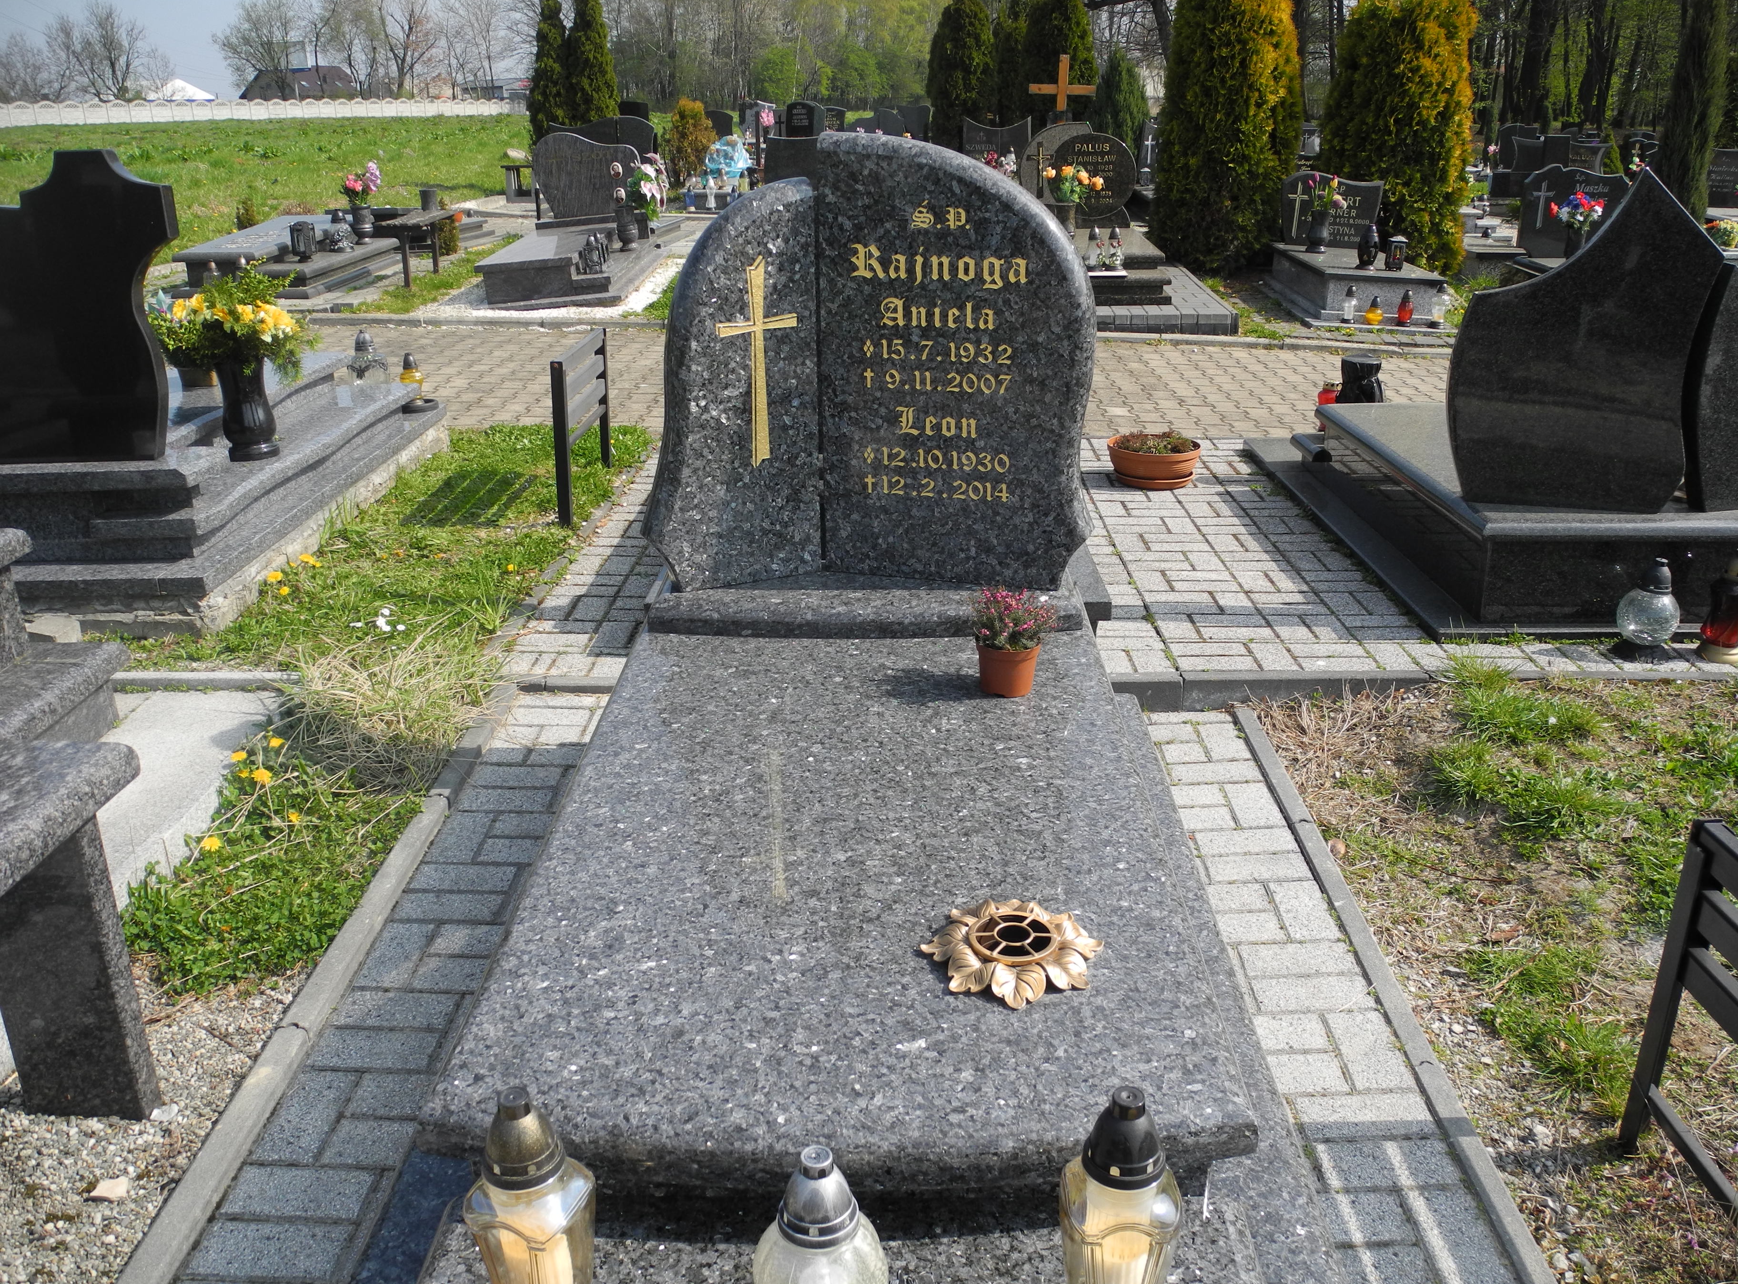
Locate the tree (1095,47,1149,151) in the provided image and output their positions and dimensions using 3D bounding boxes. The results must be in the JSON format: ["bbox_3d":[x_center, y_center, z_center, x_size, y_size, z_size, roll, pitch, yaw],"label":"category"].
[{"bbox_3d":[3.516,-7.194,19.734,0.850,2.143,0.850,0,21,0],"label":"tree"}]

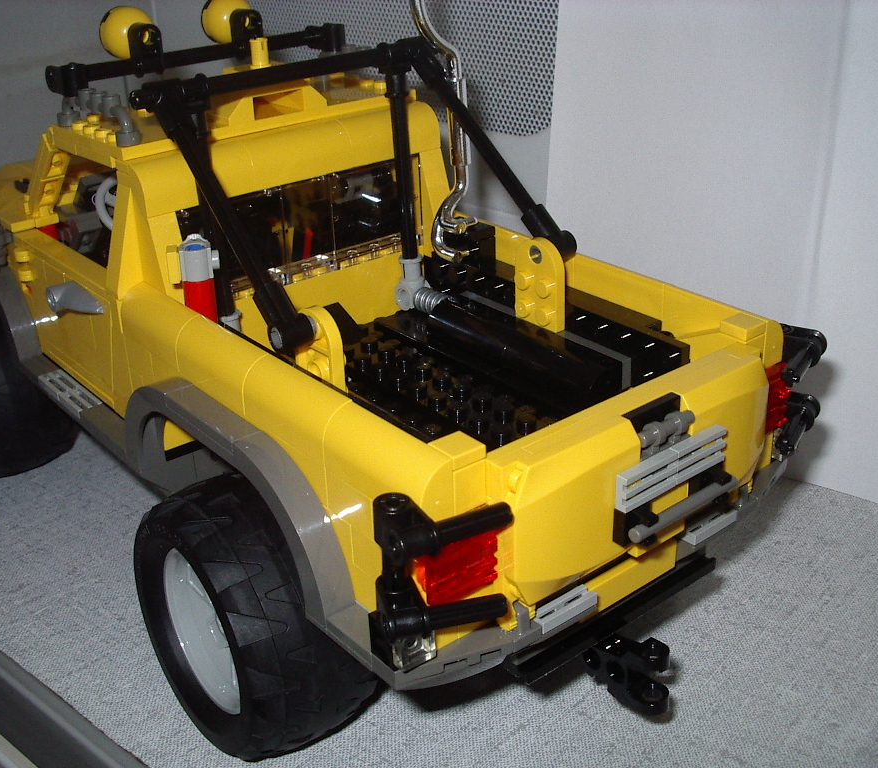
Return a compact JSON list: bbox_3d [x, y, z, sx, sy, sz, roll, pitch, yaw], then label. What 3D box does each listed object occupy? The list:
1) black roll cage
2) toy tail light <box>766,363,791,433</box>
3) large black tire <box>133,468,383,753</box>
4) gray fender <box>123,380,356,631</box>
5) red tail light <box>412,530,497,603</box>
[{"bbox_3d":[-0.036,-0.062,0.319,0.104,0.072,0.117,-21,32,-34],"label":"black roll cage"},{"bbox_3d":[0.080,0.004,0.285,0.018,0.018,0.008,-21,32,-34],"label":"toy tail light"},{"bbox_3d":[-0.046,0.056,0.279,0.034,0.069,0.069,-21,32,-34],"label":"large black tire"},{"bbox_3d":[-0.050,0.021,0.262,0.009,0.031,0.094,-21,32,-34],"label":"gray fender"},{"bbox_3d":[0.003,0.034,0.229,0.018,0.018,0.008,-21,32,-34],"label":"red tail light"}]

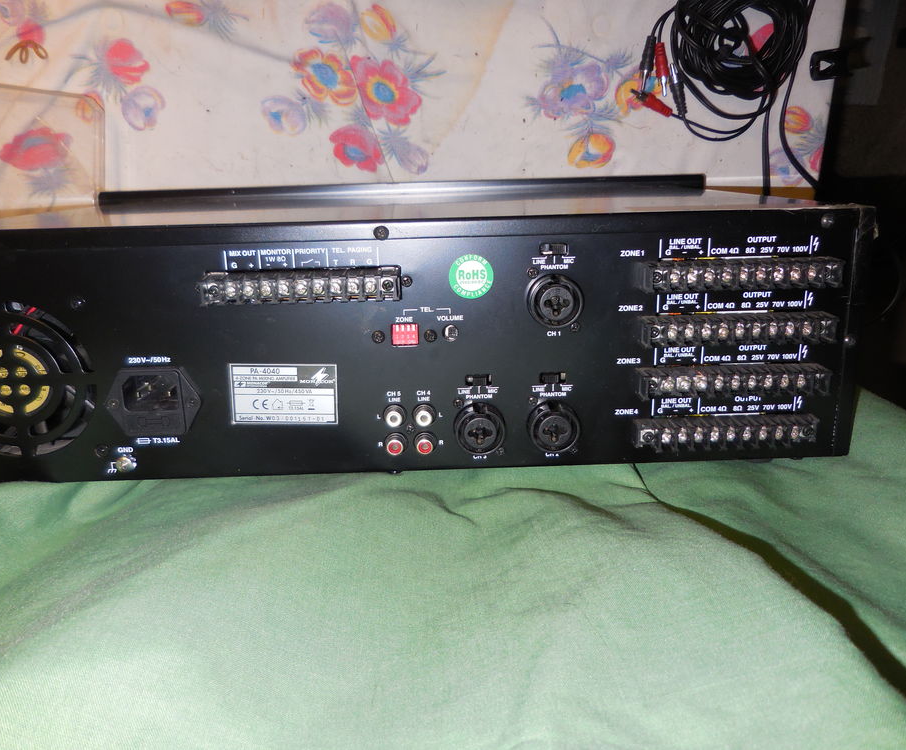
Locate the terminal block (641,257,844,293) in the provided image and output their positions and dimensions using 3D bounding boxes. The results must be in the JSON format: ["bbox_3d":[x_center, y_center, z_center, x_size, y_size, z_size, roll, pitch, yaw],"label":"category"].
[{"bbox_3d":[0.129,-0.045,0.325,0.086,0.012,0.014,-2,15,-1],"label":"terminal block"}]

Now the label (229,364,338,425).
[{"bbox_3d":[-0.080,0.009,0.341,0.051,0.030,0.001,1,15,-1],"label":"label"}]

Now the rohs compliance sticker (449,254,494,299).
[{"bbox_3d":[0.009,-0.045,0.329,0.020,0.020,0.001,-2,15,-1],"label":"rohs compliance sticker"}]

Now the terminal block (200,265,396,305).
[{"bbox_3d":[-0.067,-0.040,0.322,0.086,0.013,0.014,-2,15,-1],"label":"terminal block"}]

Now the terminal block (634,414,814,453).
[{"bbox_3d":[0.130,0.028,0.344,0.085,0.012,0.014,-2,15,-1],"label":"terminal block"}]

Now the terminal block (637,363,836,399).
[{"bbox_3d":[0.130,0.004,0.338,0.086,0.012,0.014,-2,15,-1],"label":"terminal block"}]

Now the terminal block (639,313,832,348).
[{"bbox_3d":[0.130,-0.021,0.331,0.086,0.012,0.014,-2,15,-1],"label":"terminal block"}]

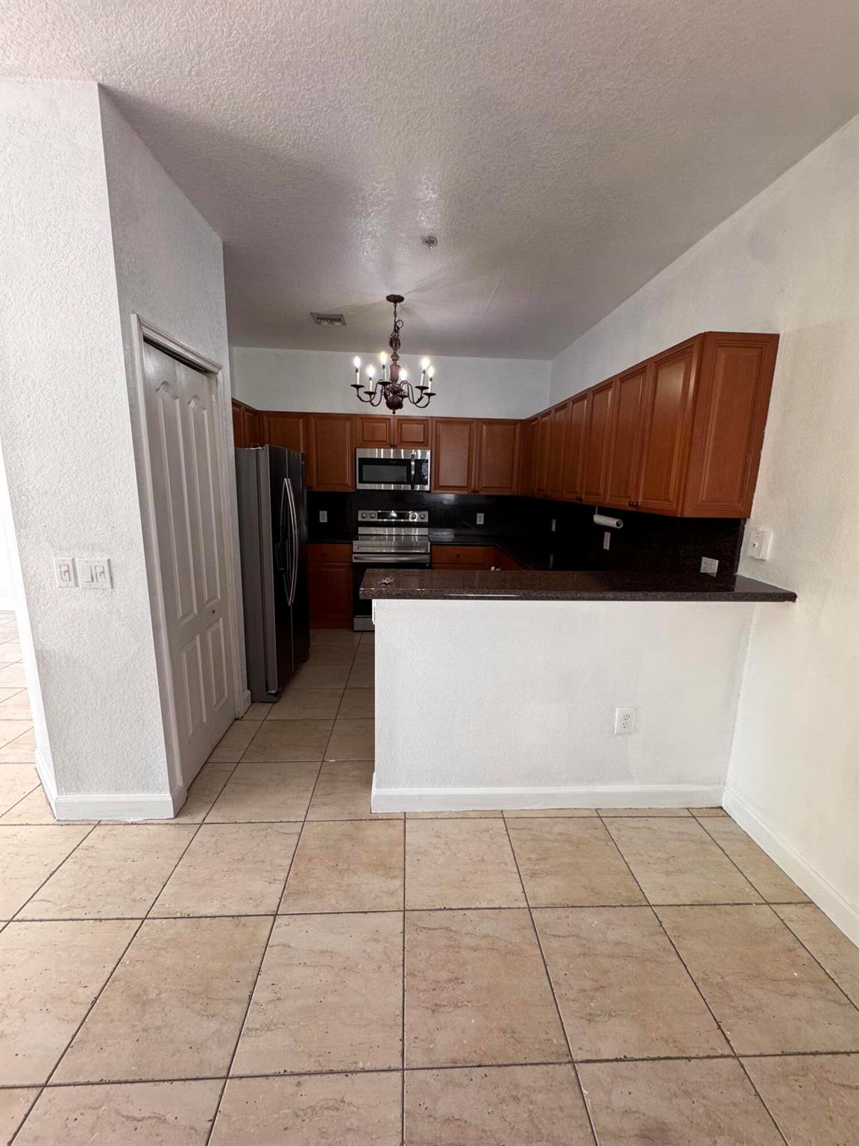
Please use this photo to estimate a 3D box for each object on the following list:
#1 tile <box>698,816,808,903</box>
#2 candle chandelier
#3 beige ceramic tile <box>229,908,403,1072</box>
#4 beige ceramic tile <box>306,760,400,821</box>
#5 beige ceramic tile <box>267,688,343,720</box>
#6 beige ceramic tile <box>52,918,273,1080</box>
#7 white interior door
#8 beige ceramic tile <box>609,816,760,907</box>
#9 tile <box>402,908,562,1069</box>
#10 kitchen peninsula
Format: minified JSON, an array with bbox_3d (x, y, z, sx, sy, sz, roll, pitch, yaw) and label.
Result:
[{"bbox_3d":[1.348,1.195,1.964,0.155,0.010,0.451,1,12,-3],"label":"tile"},{"bbox_3d":[-0.257,-1.597,3.422,0.630,0.790,0.630,1,12,-3],"label":"candle chandelier"},{"bbox_3d":[-0.306,1.271,1.439,0.451,0.010,0.451,1,12,-3],"label":"beige ceramic tile"},{"bbox_3d":[-0.346,1.088,2.332,0.451,0.010,0.451,1,12,-3],"label":"beige ceramic tile"},{"bbox_3d":[-0.845,0.904,3.210,0.453,0.010,0.453,1,12,-3],"label":"beige ceramic tile"},{"bbox_3d":[-0.762,1.267,1.418,0.451,0.010,0.451,1,12,-3],"label":"beige ceramic tile"},{"bbox_3d":[-1.220,-0.005,2.426,0.035,2.040,0.700,1,12,-3],"label":"white interior door"},{"bbox_3d":[1.040,1.192,1.950,0.451,0.010,0.451,1,12,-3],"label":"beige ceramic tile"},{"bbox_3d":[0.149,1.279,1.464,0.453,0.010,0.453,1,12,-3],"label":"tile"},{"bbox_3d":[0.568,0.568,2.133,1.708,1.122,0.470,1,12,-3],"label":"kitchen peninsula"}]

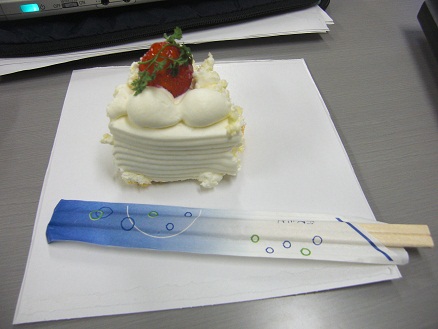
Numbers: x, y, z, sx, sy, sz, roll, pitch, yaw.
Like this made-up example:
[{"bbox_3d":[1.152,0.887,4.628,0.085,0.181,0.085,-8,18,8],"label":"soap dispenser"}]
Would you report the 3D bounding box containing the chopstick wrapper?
[{"bbox_3d":[0.004,0.036,0.192,0.186,0.007,0.028,4,51,1],"label":"chopstick wrapper"}]

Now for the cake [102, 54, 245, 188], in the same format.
[{"bbox_3d":[-0.023,-0.029,0.214,0.072,0.053,0.067,0,51,-2],"label":"cake"}]

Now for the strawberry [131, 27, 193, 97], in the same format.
[{"bbox_3d":[-0.029,-0.054,0.197,0.032,0.033,0.031,1,51,-1],"label":"strawberry"}]

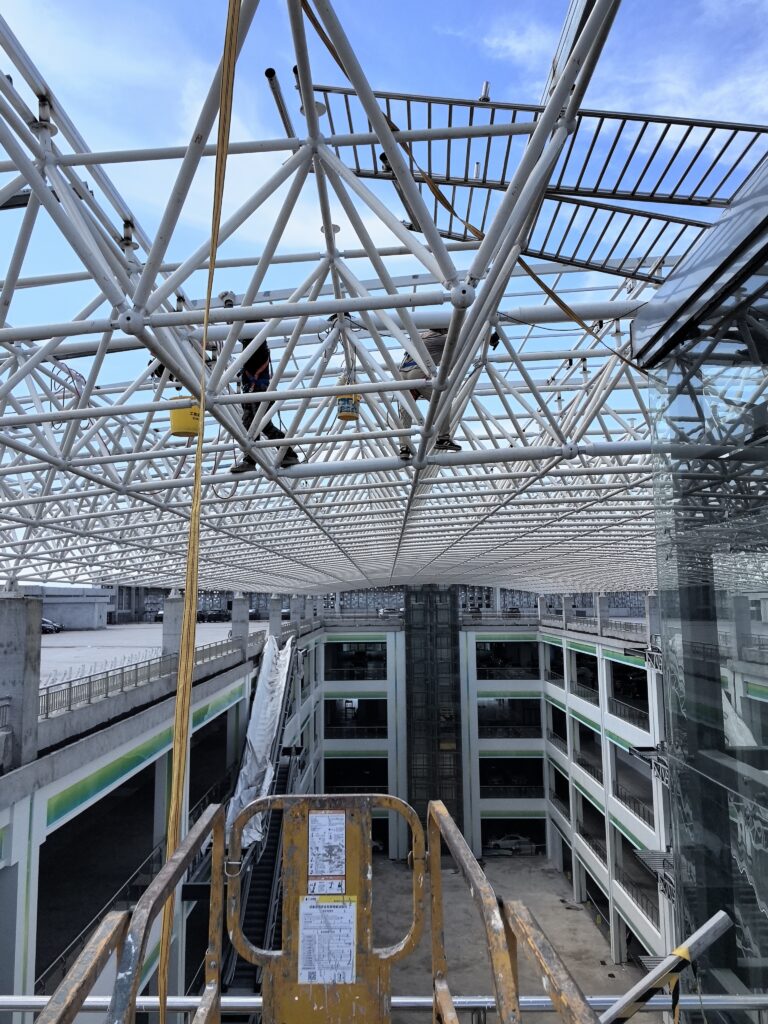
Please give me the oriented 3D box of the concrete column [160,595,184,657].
[{"bbox_3d":[-6.920,4.404,26.540,0.664,2.988,0.896,0,-6,0],"label":"concrete column"}]

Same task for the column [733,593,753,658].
[{"bbox_3d":[17.051,5.497,38.357,0.664,3.121,0.896,0,-6,0],"label":"column"}]

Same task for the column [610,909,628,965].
[{"bbox_3d":[17.378,31.082,59.126,0.946,4.200,0.896,0,-6,0],"label":"column"}]

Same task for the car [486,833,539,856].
[{"bbox_3d":[13.660,35.394,85.607,4.700,1.450,1.820,0,-6,0],"label":"car"}]

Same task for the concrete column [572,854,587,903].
[{"bbox_3d":[17.414,32.432,71.411,0.946,4.200,0.913,0,-6,0],"label":"concrete column"}]

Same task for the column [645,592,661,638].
[{"bbox_3d":[17.103,6.846,50.634,0.697,3.121,0.896,0,-6,0],"label":"column"}]

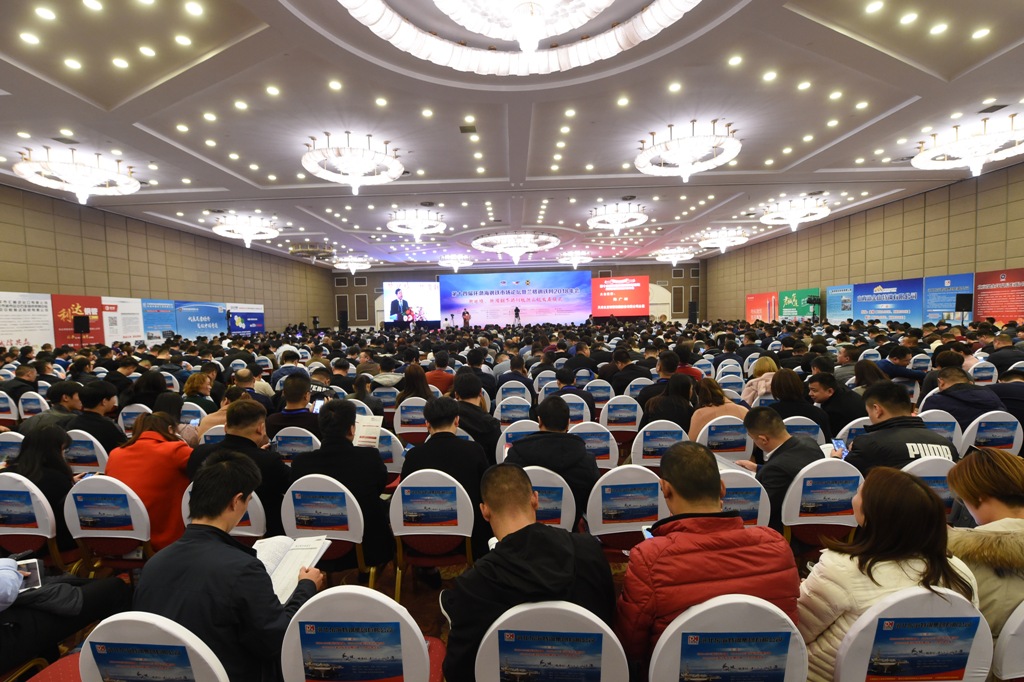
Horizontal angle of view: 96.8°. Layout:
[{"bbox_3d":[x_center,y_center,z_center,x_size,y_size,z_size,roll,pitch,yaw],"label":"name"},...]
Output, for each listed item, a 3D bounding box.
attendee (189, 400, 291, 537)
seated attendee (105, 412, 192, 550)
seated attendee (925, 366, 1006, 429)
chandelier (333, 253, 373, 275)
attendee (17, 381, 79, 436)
[{"bbox_3d":[-1.574,1.000,2.824,0.580,1.280,0.750,-1,3,8],"label":"attendee"},{"bbox_3d":[-2.163,1.044,2.850,0.540,1.220,0.750,-1,3,8],"label":"seated attendee"},{"bbox_3d":[3.551,0.831,3.828,0.560,1.230,0.800,-2,3,-5],"label":"seated attendee"},{"bbox_3d":[-12.469,-5.766,35.625,2.930,1.200,2.930,-1,3,0],"label":"chandelier"},{"bbox_3d":[-3.857,0.987,3.957,0.540,1.270,0.800,-1,3,14],"label":"attendee"}]

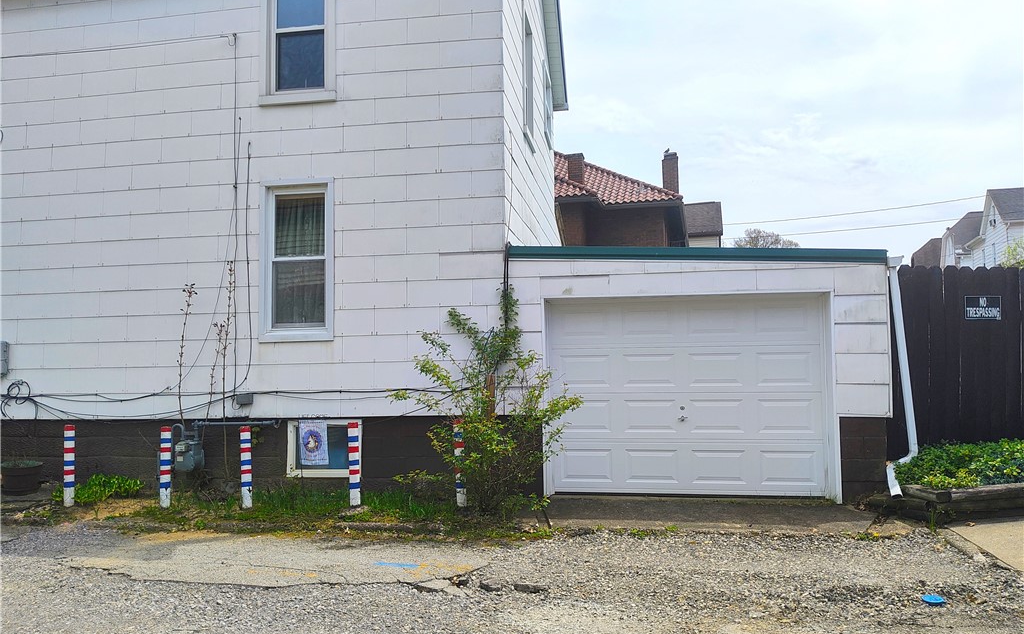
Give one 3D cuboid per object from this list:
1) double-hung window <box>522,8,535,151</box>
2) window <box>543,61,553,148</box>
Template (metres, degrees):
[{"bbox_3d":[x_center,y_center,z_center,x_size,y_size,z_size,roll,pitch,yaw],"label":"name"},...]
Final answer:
[{"bbox_3d":[0.157,-3.010,9.444,0.140,1.680,0.880,-2,-4,9],"label":"double-hung window"},{"bbox_3d":[0.503,-3.265,11.670,0.140,1.160,0.900,-2,-4,9],"label":"window"}]

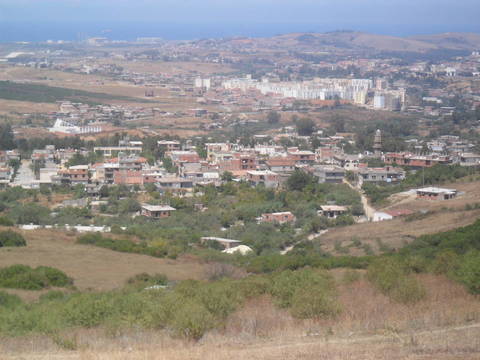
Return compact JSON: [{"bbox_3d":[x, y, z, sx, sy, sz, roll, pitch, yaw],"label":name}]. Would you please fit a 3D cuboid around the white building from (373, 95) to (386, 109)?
[{"bbox_3d":[182.040,-102.438,1900.000,15.000,17.000,14.000,3,7,25],"label":"white building"}]

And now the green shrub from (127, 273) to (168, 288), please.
[{"bbox_3d":[-6.988,7.630,110.000,3.200,1.400,2.600,0,7,0],"label":"green shrub"}]

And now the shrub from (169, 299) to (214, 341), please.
[{"bbox_3d":[-1.696,5.000,52.000,1.600,1.400,1.500,0,7,0],"label":"shrub"}]

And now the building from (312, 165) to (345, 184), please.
[{"bbox_3d":[41.940,-2.512,690.000,11.000,7.600,10.500,-4,8,-30],"label":"building"}]

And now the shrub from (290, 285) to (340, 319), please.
[{"bbox_3d":[3.215,5.174,62.000,2.100,1.400,1.900,0,7,0],"label":"shrub"}]

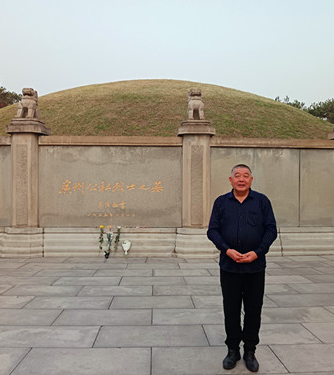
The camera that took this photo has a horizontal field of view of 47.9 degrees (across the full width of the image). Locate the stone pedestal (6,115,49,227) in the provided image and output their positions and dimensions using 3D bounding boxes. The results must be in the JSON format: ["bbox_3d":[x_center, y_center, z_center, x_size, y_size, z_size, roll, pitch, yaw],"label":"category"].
[{"bbox_3d":[-2.949,-0.311,8.017,0.762,2.252,0.570,0,1,5],"label":"stone pedestal"}]

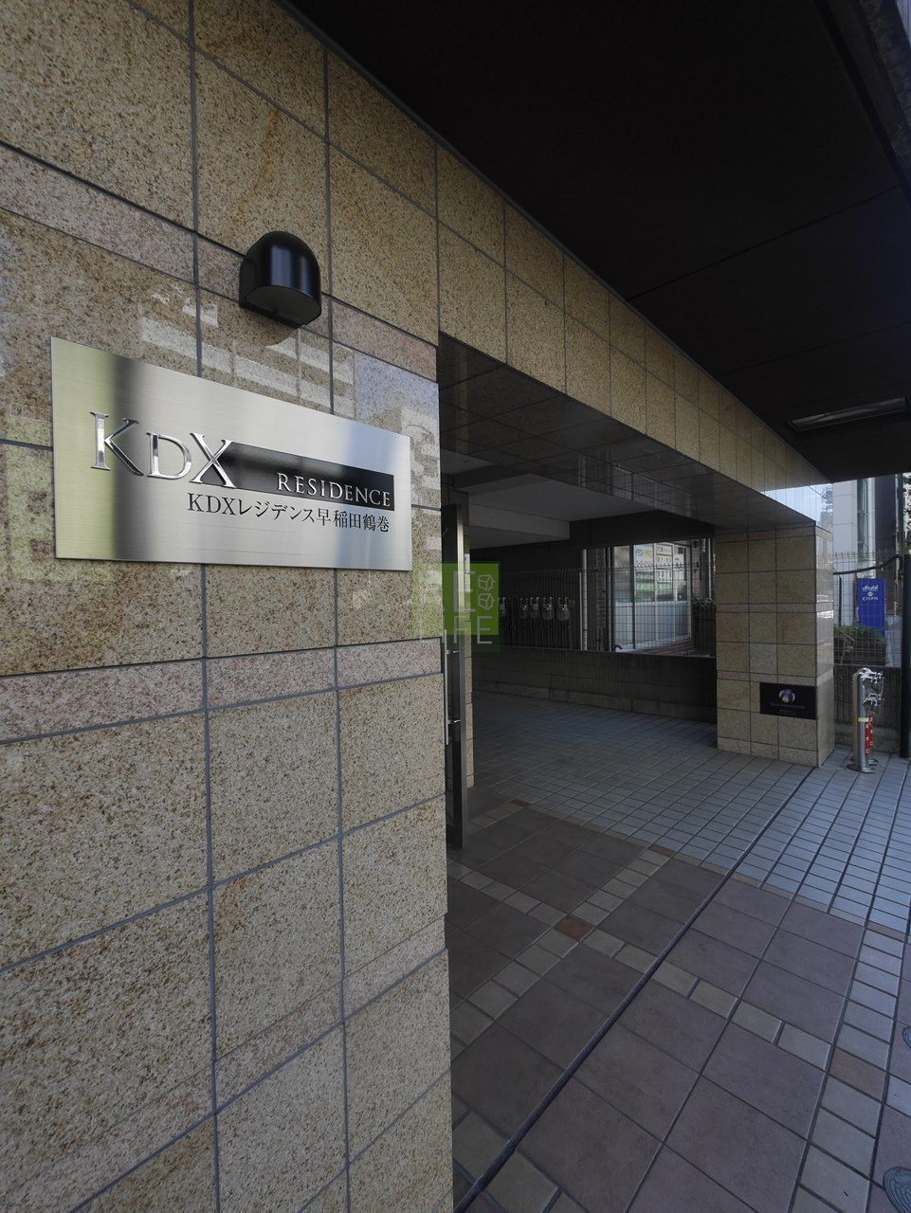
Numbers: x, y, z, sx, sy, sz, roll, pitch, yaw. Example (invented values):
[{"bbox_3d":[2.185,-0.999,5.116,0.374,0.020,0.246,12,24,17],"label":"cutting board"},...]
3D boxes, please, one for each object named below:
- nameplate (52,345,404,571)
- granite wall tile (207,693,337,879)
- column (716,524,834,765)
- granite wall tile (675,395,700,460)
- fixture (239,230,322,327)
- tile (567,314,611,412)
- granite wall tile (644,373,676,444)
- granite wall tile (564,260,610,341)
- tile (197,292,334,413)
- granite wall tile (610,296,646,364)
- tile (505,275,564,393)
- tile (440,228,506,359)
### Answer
[{"bbox_3d":[-0.318,-0.221,1.003,0.015,0.296,0.664,0,1,42],"label":"nameplate"},{"bbox_3d":[-0.326,0.311,1.020,0.028,0.286,0.254,-1,1,42],"label":"granite wall tile"},{"bbox_3d":[3.164,0.333,5.560,0.871,2.178,0.821,0,1,42],"label":"column"},{"bbox_3d":[1.055,-0.816,2.578,0.028,0.252,0.304,-1,1,42],"label":"granite wall tile"},{"bbox_3d":[-0.293,-0.592,0.961,0.112,0.155,0.121,0,1,42],"label":"fixture"},{"bbox_3d":[0.437,-0.799,1.887,0.028,0.252,0.304,-1,1,42],"label":"tile"},{"bbox_3d":[0.848,-0.807,2.346,0.030,0.253,0.303,0,1,42],"label":"granite wall tile"},{"bbox_3d":[0.433,-1.018,1.885,0.028,0.177,0.304,-1,1,42],"label":"granite wall tile"},{"bbox_3d":[-0.338,-0.369,1.015,0.030,0.293,0.253,0,1,42],"label":"tile"},{"bbox_3d":[0.639,-1.024,2.116,0.028,0.177,0.304,-1,1,42],"label":"granite wall tile"},{"bbox_3d":[0.232,-0.790,1.656,0.030,0.253,0.310,0,1,42],"label":"tile"},{"bbox_3d":[0.039,-0.788,1.442,0.028,0.252,0.266,-1,1,42],"label":"tile"}]

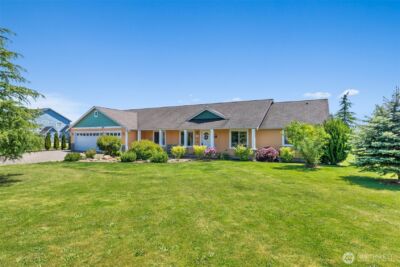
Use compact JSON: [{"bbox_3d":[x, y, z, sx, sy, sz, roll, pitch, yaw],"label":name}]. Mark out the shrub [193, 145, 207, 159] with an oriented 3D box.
[{"bbox_3d":[-0.017,1.577,18.800,1.150,1.176,1.100,0,0,0],"label":"shrub"}]

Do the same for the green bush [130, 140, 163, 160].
[{"bbox_3d":[-4.480,1.420,18.600,2.650,1.680,2.300,0,0,0],"label":"green bush"}]

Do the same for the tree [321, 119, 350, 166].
[{"bbox_3d":[9.422,0.571,15.400,1.850,3.220,1.800,0,0,31],"label":"tree"}]

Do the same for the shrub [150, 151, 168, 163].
[{"bbox_3d":[-3.082,1.756,17.000,1.360,0.835,1.250,0,0,-10],"label":"shrub"}]

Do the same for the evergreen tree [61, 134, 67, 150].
[{"bbox_3d":[-17.890,1.007,29.200,0.580,2.224,0.580,0,0,-31],"label":"evergreen tree"}]

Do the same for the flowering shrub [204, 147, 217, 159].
[{"bbox_3d":[0.874,1.637,18.500,0.980,1.060,0.920,0,0,3],"label":"flowering shrub"}]

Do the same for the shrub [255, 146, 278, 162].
[{"bbox_3d":[4.996,1.583,16.700,1.700,1.183,1.450,0,0,17],"label":"shrub"}]

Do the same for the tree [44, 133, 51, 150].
[{"bbox_3d":[-19.556,0.996,28.600,0.660,2.250,0.660,0,0,-34],"label":"tree"}]

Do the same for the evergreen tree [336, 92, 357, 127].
[{"bbox_3d":[19.703,-1.689,30.000,2.900,7.608,2.900,0,0,33],"label":"evergreen tree"}]

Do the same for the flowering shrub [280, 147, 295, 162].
[{"bbox_3d":[6.455,1.579,16.400,1.050,1.195,1.000,0,0,21],"label":"flowering shrub"}]

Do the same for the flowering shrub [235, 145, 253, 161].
[{"bbox_3d":[3.385,1.522,17.300,1.400,1.301,1.300,0,0,11],"label":"flowering shrub"}]

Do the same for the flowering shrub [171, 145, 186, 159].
[{"bbox_3d":[-1.840,1.600,19.200,1.270,1.127,1.200,0,0,-5],"label":"flowering shrub"}]

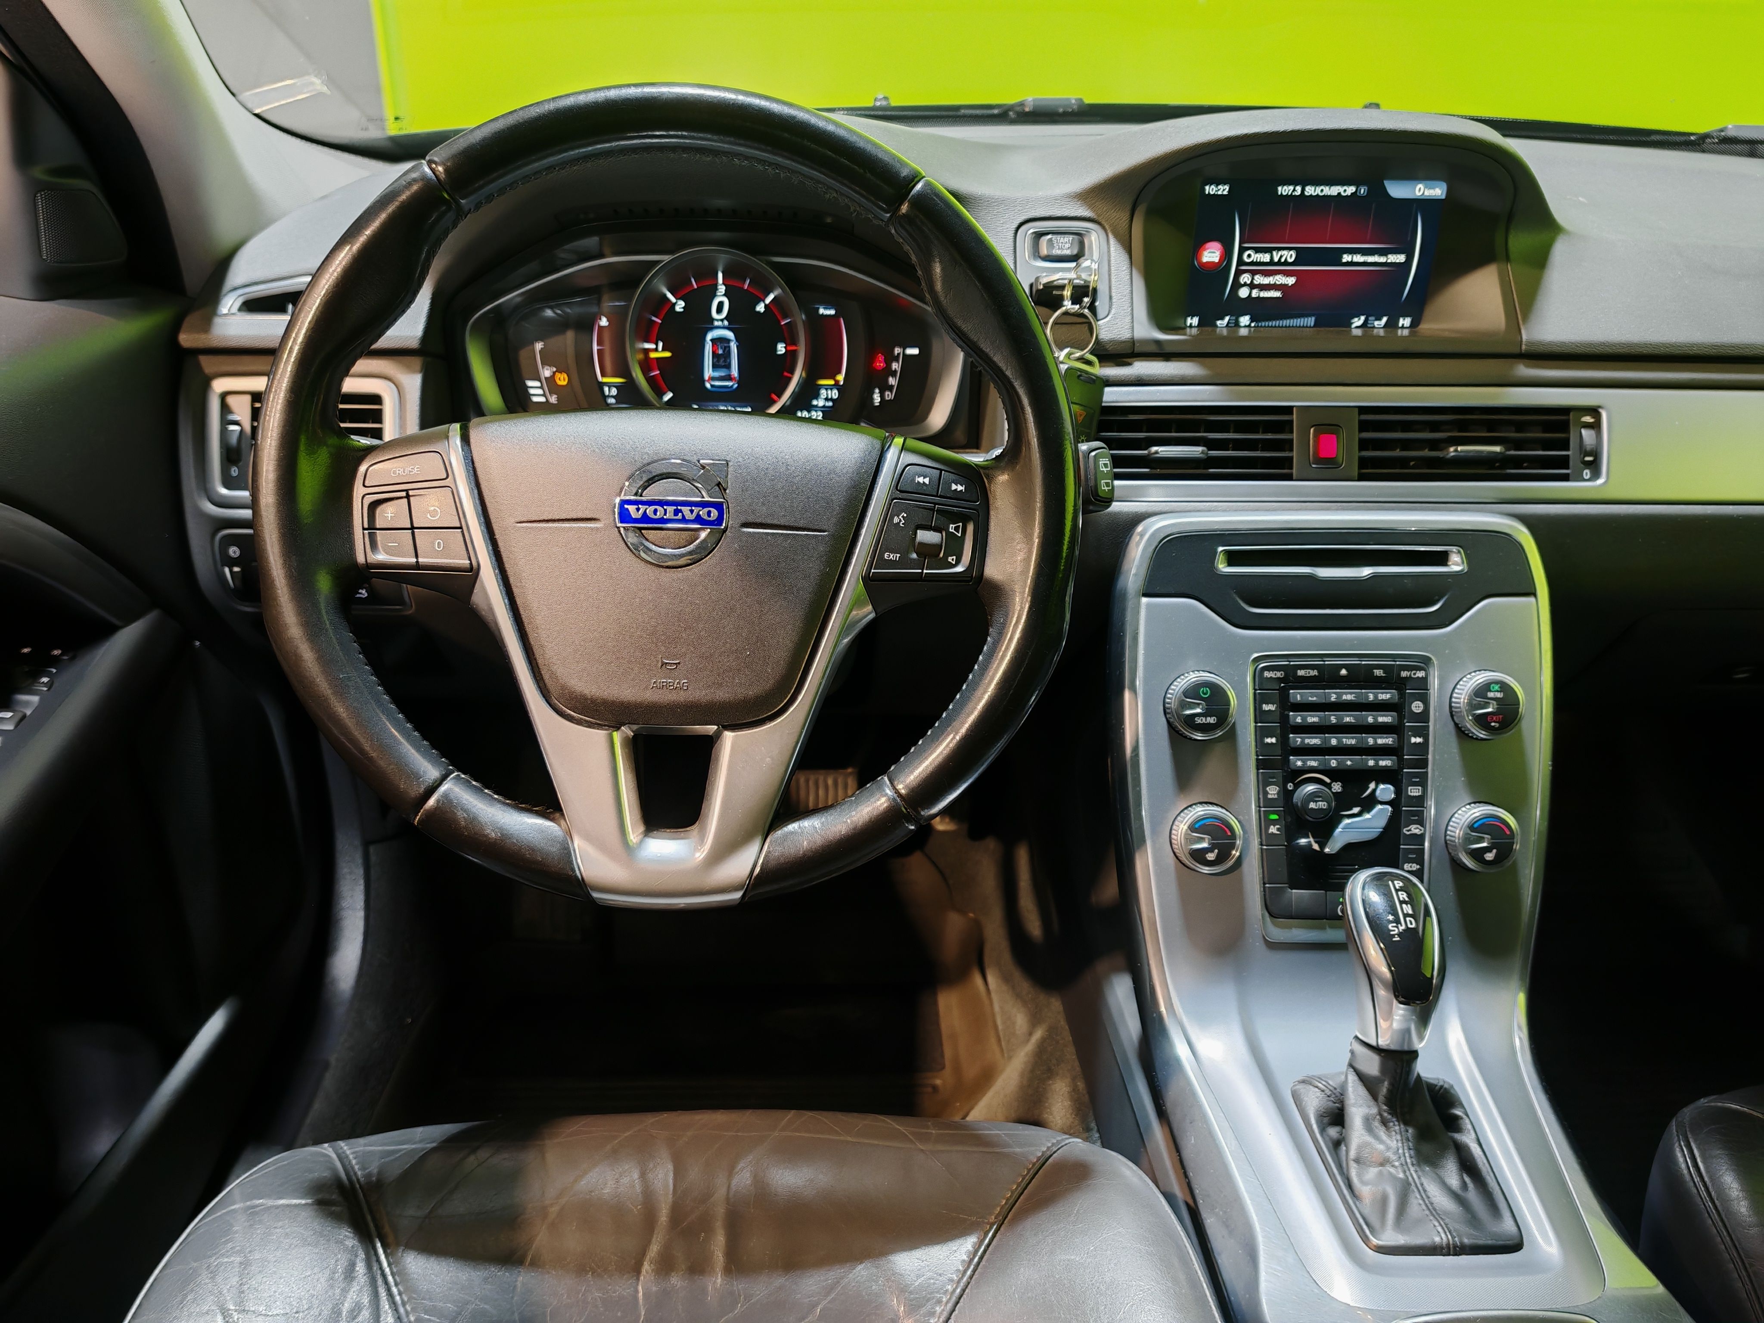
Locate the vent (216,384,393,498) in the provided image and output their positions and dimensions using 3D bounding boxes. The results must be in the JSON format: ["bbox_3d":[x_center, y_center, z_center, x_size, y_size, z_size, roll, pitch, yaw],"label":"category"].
[{"bbox_3d":[-0.347,-0.134,0.841,0.110,0.070,0.025,0,4,0],"label":"vent"}]

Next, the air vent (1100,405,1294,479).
[{"bbox_3d":[0.186,-0.134,0.848,0.127,0.044,0.025,0,4,0],"label":"air vent"}]

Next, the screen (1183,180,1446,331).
[{"bbox_3d":[0.271,-0.256,0.865,0.152,0.092,0.012,0,26,0],"label":"screen"}]

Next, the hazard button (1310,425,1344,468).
[{"bbox_3d":[0.270,-0.131,0.838,0.021,0.026,0.010,0,4,0],"label":"hazard button"}]

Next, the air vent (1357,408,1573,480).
[{"bbox_3d":[0.354,-0.133,0.848,0.131,0.044,0.025,0,4,0],"label":"air vent"}]

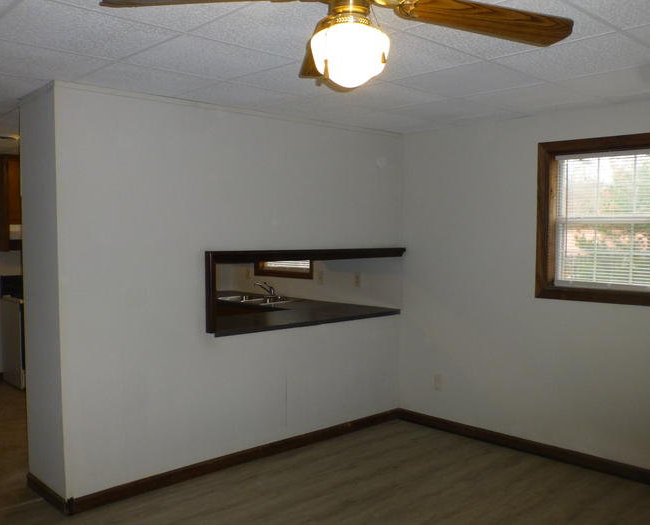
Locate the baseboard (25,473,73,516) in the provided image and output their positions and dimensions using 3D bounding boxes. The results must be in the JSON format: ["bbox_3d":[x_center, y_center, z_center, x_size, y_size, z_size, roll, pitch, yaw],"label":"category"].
[{"bbox_3d":[-1.562,1.298,3.899,0.015,0.088,0.610,-2,3,-44],"label":"baseboard"}]

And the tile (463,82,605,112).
[{"bbox_3d":[1.211,-0.981,4.033,0.610,0.018,0.610,-2,3,-44],"label":"tile"}]

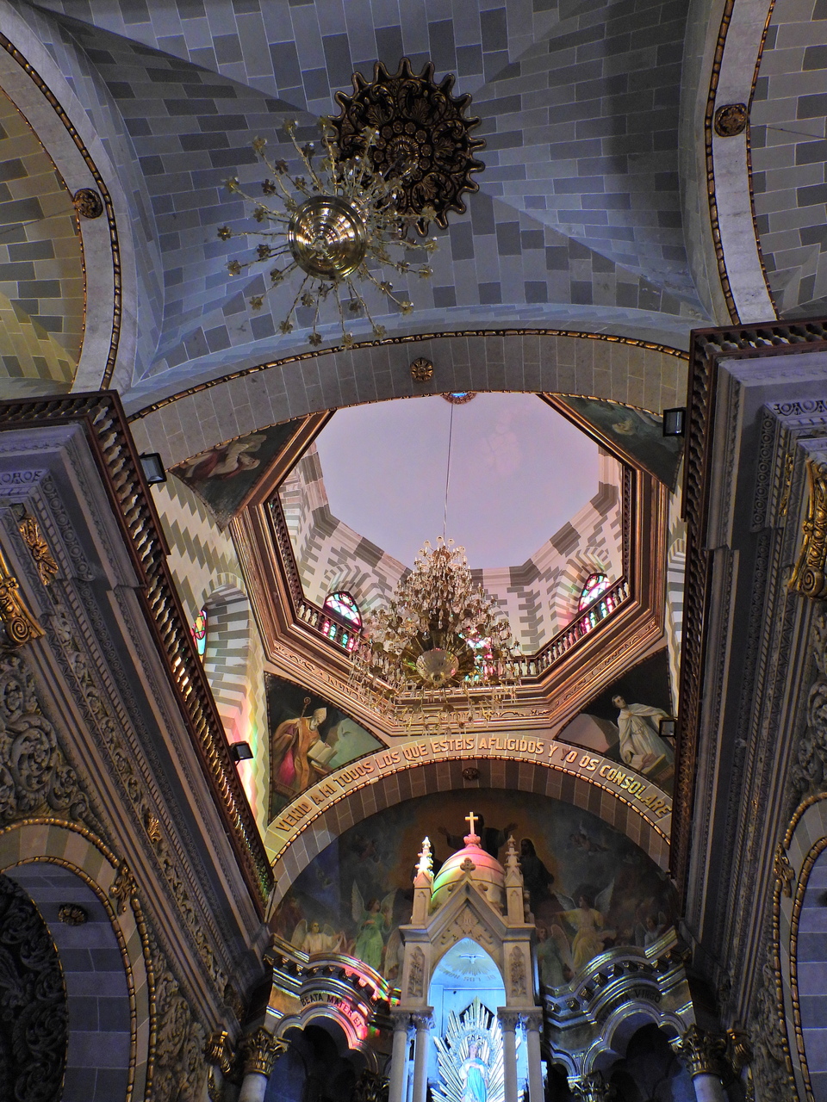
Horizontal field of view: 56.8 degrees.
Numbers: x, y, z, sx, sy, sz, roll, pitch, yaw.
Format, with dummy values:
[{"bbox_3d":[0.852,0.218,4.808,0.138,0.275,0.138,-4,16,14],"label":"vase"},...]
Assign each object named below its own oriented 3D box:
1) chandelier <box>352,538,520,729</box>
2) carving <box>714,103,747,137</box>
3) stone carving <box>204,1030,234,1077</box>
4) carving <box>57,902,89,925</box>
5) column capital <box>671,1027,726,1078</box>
[{"bbox_3d":[0.502,1.036,14.378,2.684,4.620,2.684,-5,-60,7],"label":"chandelier"},{"bbox_3d":[4.824,-6.540,11.595,0.468,0.153,0.468,-4,-60,7],"label":"carving"},{"bbox_3d":[-3.470,8.993,13.524,0.405,0.585,0.765,-4,-60,7],"label":"stone carving"},{"bbox_3d":[-4.821,5.144,10.762,0.441,0.126,0.441,-4,-60,7],"label":"carving"},{"bbox_3d":[5.097,8.930,13.445,0.693,0.603,0.693,27,-61,-11],"label":"column capital"}]

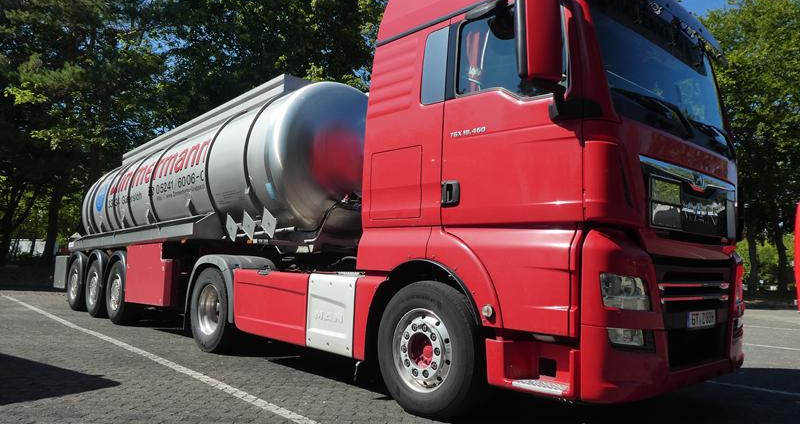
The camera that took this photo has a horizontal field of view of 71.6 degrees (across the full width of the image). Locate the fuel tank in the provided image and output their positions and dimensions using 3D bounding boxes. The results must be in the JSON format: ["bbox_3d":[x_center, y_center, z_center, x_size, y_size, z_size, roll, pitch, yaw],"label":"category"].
[{"bbox_3d":[-3.335,-0.393,9.711,2.050,2.150,8.400,8,-11,-43],"label":"fuel tank"}]

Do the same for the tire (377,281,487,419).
[{"bbox_3d":[0.262,1.008,4.127,0.320,0.990,0.990,8,-8,-43],"label":"tire"}]

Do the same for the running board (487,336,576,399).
[{"bbox_3d":[0.862,0.965,3.444,0.260,0.270,0.650,8,-8,-43],"label":"running board"}]

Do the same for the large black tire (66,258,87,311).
[{"bbox_3d":[-6.290,1.449,11.012,0.360,1.020,1.020,8,-8,-43],"label":"large black tire"}]

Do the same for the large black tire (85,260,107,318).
[{"bbox_3d":[-5.385,1.385,10.061,0.360,1.020,1.020,8,-8,-43],"label":"large black tire"}]

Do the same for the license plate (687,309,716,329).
[{"bbox_3d":[2.066,0.730,3.785,0.520,0.110,0.020,8,-8,-43],"label":"license plate"}]

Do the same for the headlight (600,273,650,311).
[{"bbox_3d":[1.340,0.481,3.288,0.430,0.200,0.170,7,-8,-38],"label":"headlight"}]

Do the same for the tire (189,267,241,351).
[{"bbox_3d":[-2.175,1.178,6.734,0.330,1.000,1.000,8,-8,-43],"label":"tire"}]

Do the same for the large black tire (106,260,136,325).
[{"bbox_3d":[-4.484,1.322,9.113,0.360,1.020,1.020,8,-8,-43],"label":"large black tire"}]

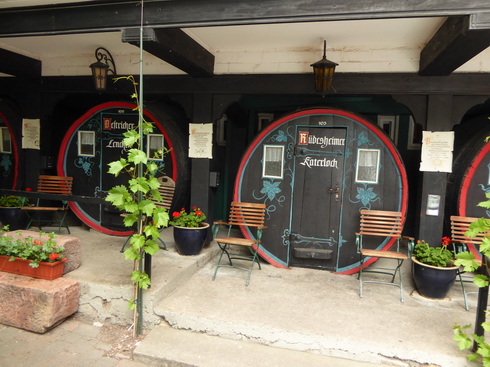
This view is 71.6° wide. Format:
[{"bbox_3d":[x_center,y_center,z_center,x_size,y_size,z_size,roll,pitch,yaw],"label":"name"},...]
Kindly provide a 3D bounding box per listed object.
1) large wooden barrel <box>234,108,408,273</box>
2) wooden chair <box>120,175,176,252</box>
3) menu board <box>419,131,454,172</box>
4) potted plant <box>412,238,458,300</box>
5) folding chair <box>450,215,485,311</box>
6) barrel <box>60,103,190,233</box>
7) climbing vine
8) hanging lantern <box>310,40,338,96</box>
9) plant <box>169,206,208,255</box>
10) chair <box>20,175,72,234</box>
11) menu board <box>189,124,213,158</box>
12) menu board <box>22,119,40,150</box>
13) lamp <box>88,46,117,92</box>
[{"bbox_3d":[1.083,0.071,5.285,2.220,2.200,2.000,3,5,8],"label":"large wooden barrel"},{"bbox_3d":[-1.257,0.399,4.479,0.440,0.990,0.580,6,6,33],"label":"wooden chair"},{"bbox_3d":[2.112,-0.348,3.726,0.322,0.438,0.020,4,6,14],"label":"menu board"},{"bbox_3d":[2.139,0.913,3.769,0.520,0.640,0.520,4,5,12],"label":"potted plant"},{"bbox_3d":[2.496,0.834,3.593,0.560,0.860,0.570,4,5,10],"label":"folding chair"},{"bbox_3d":[-1.799,-0.287,6.274,2.120,2.100,2.000,4,5,13],"label":"barrel"},{"bbox_3d":[-0.926,0.221,2.863,0.551,2.215,0.392,4,6,14],"label":"climbing vine"},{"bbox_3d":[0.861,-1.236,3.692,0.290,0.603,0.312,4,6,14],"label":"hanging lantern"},{"bbox_3d":[-0.692,0.577,4.314,0.529,0.595,0.507,4,6,14],"label":"plant"},{"bbox_3d":[-2.635,0.343,4.565,0.544,0.827,0.624,2,6,-10],"label":"chair"},{"bbox_3d":[-0.573,-0.553,4.412,0.326,0.444,0.020,4,6,14],"label":"menu board"},{"bbox_3d":[-3.436,-0.787,5.450,0.355,0.475,0.020,4,5,15],"label":"menu board"},{"bbox_3d":[-1.831,-1.459,4.453,0.287,0.570,0.435,4,6,14],"label":"lamp"}]

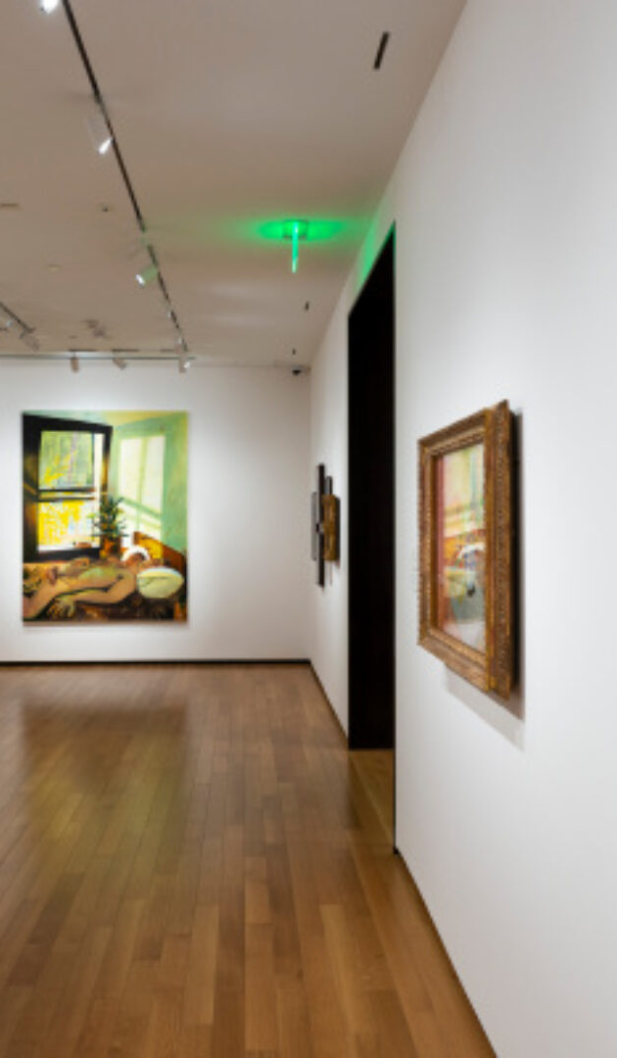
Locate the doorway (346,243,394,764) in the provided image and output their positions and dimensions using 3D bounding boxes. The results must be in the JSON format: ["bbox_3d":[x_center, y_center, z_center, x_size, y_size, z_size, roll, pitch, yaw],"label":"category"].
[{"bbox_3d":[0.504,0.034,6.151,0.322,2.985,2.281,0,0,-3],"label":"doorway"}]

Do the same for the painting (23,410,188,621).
[{"bbox_3d":[-2.176,-0.129,11.378,1.764,2.271,0.050,0,0,-3],"label":"painting"}]

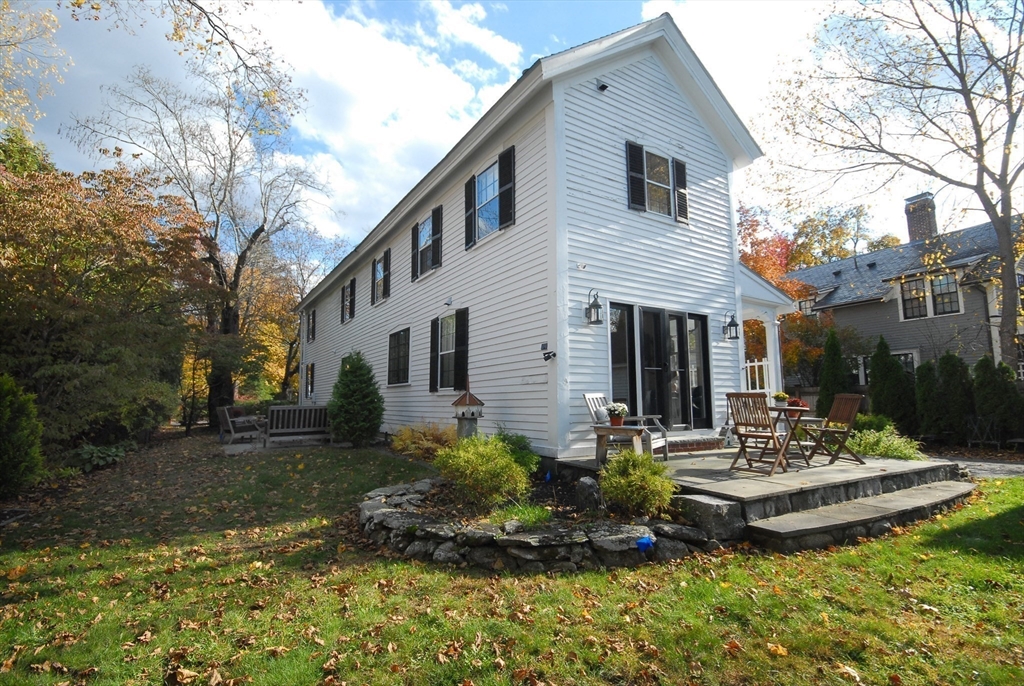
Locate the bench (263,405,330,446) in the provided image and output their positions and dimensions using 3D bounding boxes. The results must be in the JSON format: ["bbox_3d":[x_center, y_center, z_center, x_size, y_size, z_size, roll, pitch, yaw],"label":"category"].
[{"bbox_3d":[-5.084,1.985,11.604,1.500,0.900,0.620,5,-9,-38],"label":"bench"}]

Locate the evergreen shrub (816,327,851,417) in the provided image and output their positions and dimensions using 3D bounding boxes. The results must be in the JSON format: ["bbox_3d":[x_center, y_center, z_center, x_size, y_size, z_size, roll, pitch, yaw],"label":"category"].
[{"bbox_3d":[10.306,1.241,15.515,0.920,3.499,0.900,3,-8,-24],"label":"evergreen shrub"}]

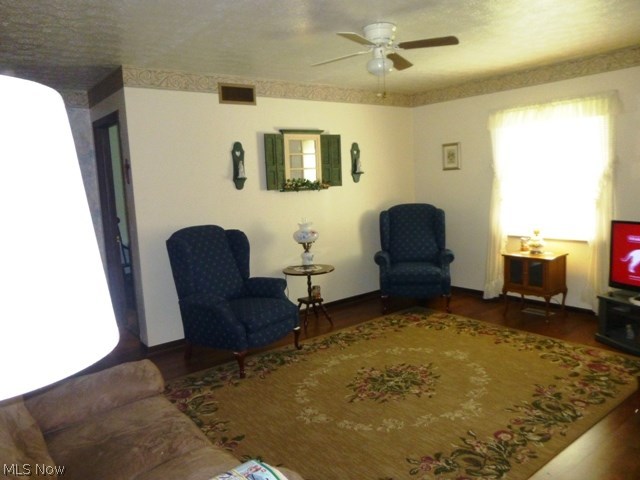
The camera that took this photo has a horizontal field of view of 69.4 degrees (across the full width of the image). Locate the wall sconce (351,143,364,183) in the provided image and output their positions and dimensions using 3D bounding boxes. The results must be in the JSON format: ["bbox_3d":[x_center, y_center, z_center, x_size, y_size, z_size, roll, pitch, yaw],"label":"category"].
[{"bbox_3d":[0.449,-0.883,5.297,0.140,0.461,0.125,-9,10,-37],"label":"wall sconce"}]

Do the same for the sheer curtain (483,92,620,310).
[{"bbox_3d":[2.244,-0.302,4.634,0.120,2.055,1.296,-9,10,-37],"label":"sheer curtain"}]

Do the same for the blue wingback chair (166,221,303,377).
[{"bbox_3d":[-0.712,0.438,3.956,0.860,1.100,0.830,3,10,38],"label":"blue wingback chair"}]

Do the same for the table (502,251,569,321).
[{"bbox_3d":[2.151,0.452,4.606,0.365,0.620,0.480,-9,10,-37],"label":"table"}]

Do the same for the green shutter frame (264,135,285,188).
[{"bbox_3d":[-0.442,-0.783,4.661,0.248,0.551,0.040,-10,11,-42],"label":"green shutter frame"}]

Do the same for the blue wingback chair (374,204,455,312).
[{"bbox_3d":[1.026,0.177,5.207,0.825,1.110,0.840,-2,8,5],"label":"blue wingback chair"}]

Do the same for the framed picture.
[{"bbox_3d":[1.566,-0.984,5.480,0.025,0.309,0.231,-9,10,-37],"label":"framed picture"}]

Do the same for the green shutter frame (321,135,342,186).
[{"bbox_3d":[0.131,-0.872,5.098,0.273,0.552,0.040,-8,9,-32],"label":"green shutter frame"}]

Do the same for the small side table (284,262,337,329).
[{"bbox_3d":[-0.097,0.578,4.559,0.510,0.600,0.510,-3,8,0],"label":"small side table"}]

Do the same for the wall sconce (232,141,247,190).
[{"bbox_3d":[-0.743,-0.703,4.389,0.136,0.457,0.120,-9,10,-37],"label":"wall sconce"}]

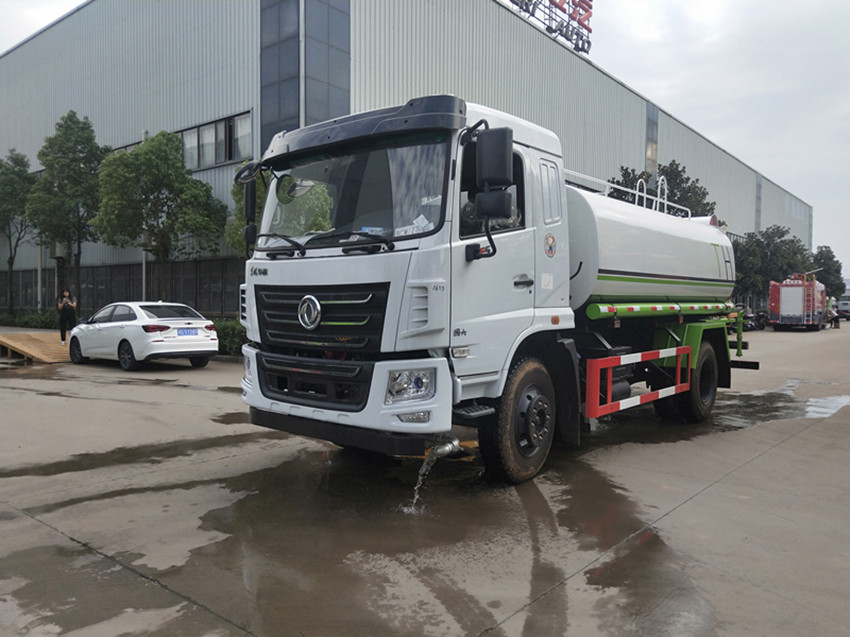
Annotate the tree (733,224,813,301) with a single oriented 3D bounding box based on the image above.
[{"bbox_3d":[25.756,-3.170,45.599,5.800,7.600,5.600,1,2,30],"label":"tree"}]

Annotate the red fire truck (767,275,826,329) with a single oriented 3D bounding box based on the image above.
[{"bbox_3d":[23.208,-0.931,37.920,2.420,3.200,7.400,1,2,37],"label":"red fire truck"}]

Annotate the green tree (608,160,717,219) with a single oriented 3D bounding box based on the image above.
[{"bbox_3d":[10.299,-2.972,26.399,4.800,7.600,4.800,1,2,22],"label":"green tree"}]

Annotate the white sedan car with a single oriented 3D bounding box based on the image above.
[{"bbox_3d":[-6.710,0.357,14.360,4.620,1.470,1.820,1,2,40],"label":"white sedan car"}]

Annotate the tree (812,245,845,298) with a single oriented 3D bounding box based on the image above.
[{"bbox_3d":[40.000,-3.557,61.099,4.200,7.600,4.200,1,2,33],"label":"tree"}]

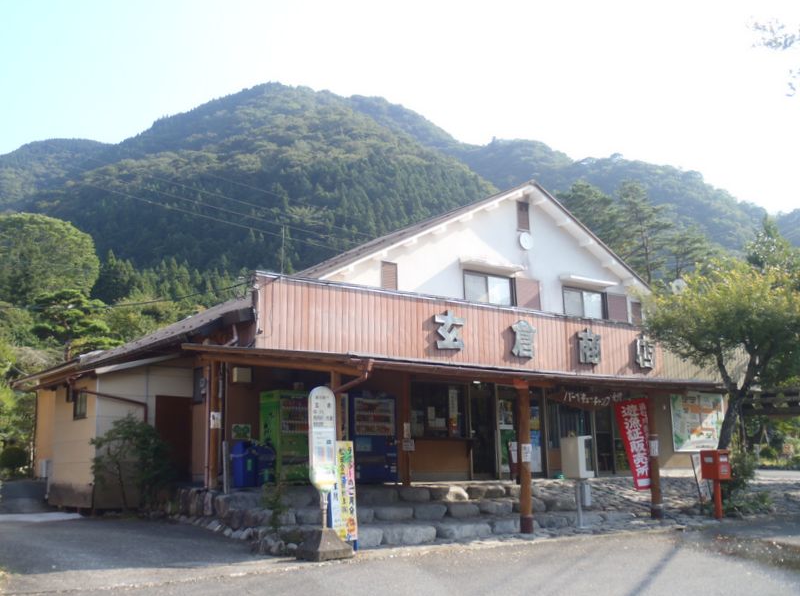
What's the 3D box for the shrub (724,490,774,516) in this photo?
[{"bbox_3d":[7.672,4.526,18.352,1.000,0.550,0.750,0,-10,0],"label":"shrub"}]

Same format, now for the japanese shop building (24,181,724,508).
[{"bbox_3d":[-0.215,1.249,20.492,14.700,7.100,11.400,7,-13,-37],"label":"japanese shop building"}]

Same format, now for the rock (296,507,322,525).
[{"bbox_3d":[-1.392,3.341,12.793,0.400,0.260,0.330,8,-13,-37],"label":"rock"}]

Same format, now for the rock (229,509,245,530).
[{"bbox_3d":[-2.397,3.248,12.200,0.210,0.310,0.220,7,-13,-37],"label":"rock"}]

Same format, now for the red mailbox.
[{"bbox_3d":[6.181,3.262,16.300,0.440,0.560,0.380,7,-13,-37],"label":"red mailbox"}]

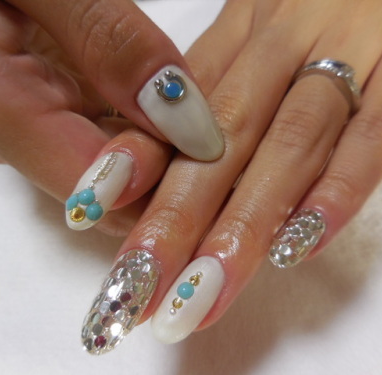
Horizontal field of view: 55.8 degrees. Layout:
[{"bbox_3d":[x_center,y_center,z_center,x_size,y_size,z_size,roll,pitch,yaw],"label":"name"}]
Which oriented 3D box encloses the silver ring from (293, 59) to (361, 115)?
[{"bbox_3d":[0.038,-0.027,0.102,0.019,0.020,0.004,38,70,8],"label":"silver ring"}]

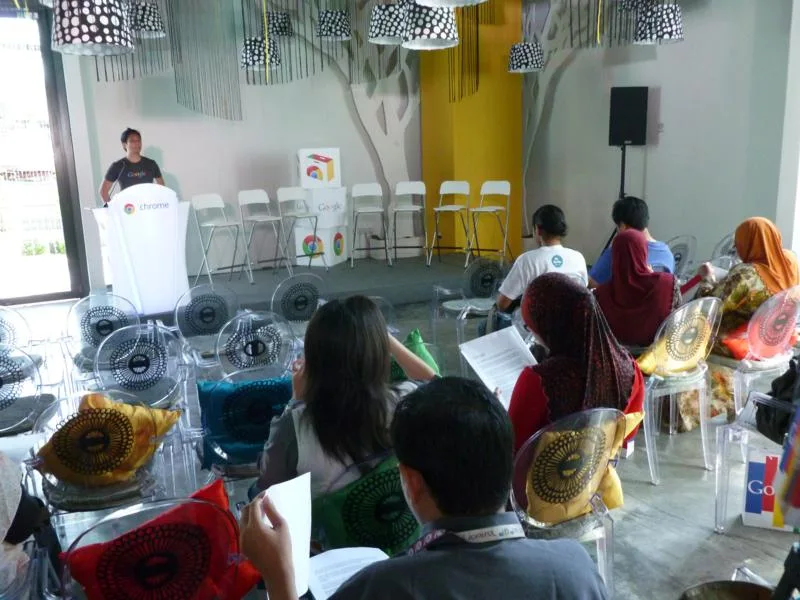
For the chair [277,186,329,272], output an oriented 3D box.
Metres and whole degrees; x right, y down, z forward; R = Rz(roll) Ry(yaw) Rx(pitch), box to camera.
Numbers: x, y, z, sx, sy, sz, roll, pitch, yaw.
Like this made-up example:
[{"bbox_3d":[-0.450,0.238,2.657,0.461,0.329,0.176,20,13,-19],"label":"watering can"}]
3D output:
[{"bbox_3d":[-1.201,-0.830,7.840,0.480,1.030,0.450,-10,15,-35],"label":"chair"}]

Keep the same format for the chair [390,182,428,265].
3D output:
[{"bbox_3d":[0.130,-0.908,7.695,0.450,0.950,0.480,0,14,7],"label":"chair"}]

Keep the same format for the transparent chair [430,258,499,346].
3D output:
[{"bbox_3d":[0.577,0.073,5.117,0.540,0.940,0.550,-7,13,-24],"label":"transparent chair"}]

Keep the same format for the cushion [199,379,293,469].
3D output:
[{"bbox_3d":[-0.613,0.496,2.600,0.390,0.340,0.140,-5,21,-18],"label":"cushion"}]

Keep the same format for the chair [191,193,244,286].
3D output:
[{"bbox_3d":[-1.918,-0.621,6.794,0.480,0.950,0.450,12,20,42],"label":"chair"}]

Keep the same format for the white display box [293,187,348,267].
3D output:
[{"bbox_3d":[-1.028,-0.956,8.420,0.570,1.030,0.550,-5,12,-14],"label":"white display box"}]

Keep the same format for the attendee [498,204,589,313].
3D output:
[{"bbox_3d":[1.133,-0.159,5.425,0.520,1.260,0.800,-7,13,-24],"label":"attendee"}]

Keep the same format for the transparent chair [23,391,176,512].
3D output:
[{"bbox_3d":[-1.081,0.689,2.459,0.540,0.940,0.550,-6,15,-16],"label":"transparent chair"}]

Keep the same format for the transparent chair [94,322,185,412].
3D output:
[{"bbox_3d":[-1.295,0.529,3.295,0.540,0.940,0.550,-6,13,-21],"label":"transparent chair"}]

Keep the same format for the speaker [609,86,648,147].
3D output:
[{"bbox_3d":[2.262,-1.802,6.396,0.353,0.540,0.330,2,13,19],"label":"speaker"}]

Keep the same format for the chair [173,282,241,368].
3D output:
[{"bbox_3d":[-1.293,0.312,4.427,0.540,0.940,0.550,-6,13,-20],"label":"chair"}]

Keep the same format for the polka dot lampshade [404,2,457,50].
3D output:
[{"bbox_3d":[0.207,-1.863,4.400,0.380,0.290,0.380,-2,12,0],"label":"polka dot lampshade"}]

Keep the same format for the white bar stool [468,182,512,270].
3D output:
[{"bbox_3d":[1.104,-0.912,7.927,0.480,1.030,0.450,7,15,34],"label":"white bar stool"}]

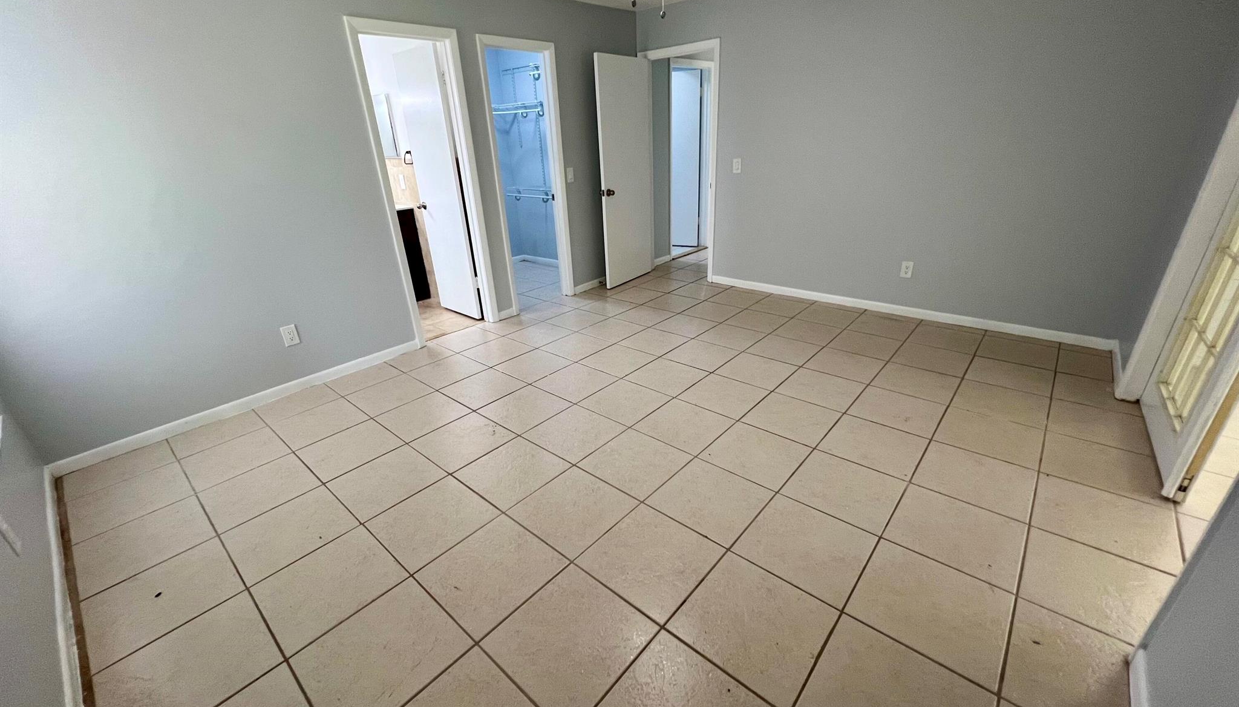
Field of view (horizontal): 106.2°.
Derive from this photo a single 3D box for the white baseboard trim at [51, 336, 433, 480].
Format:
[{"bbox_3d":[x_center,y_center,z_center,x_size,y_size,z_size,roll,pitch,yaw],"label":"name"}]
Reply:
[{"bbox_3d":[-2.161,0.246,2.942,0.015,0.075,1.928,15,30,36],"label":"white baseboard trim"}]

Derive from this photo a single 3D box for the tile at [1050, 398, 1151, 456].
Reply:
[{"bbox_3d":[2.479,0.383,2.390,0.410,0.012,0.415,18,32,39],"label":"tile"}]

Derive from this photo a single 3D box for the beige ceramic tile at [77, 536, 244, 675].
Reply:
[{"bbox_3d":[-1.611,0.859,1.650,0.400,0.010,0.390,17,31,38],"label":"beige ceramic tile"}]

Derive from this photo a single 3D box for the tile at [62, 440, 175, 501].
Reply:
[{"bbox_3d":[-2.516,0.585,2.356,0.291,0.010,0.394,18,31,38],"label":"tile"}]

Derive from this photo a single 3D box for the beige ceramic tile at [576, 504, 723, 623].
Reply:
[{"bbox_3d":[0.113,0.729,1.668,0.393,0.010,0.393,17,31,38],"label":"beige ceramic tile"}]

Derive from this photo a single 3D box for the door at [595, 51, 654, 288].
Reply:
[{"bbox_3d":[0.076,-1.767,4.701,0.040,2.091,0.807,13,28,33],"label":"door"}]

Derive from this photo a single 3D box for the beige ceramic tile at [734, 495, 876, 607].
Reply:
[{"bbox_3d":[0.704,0.725,1.765,0.395,0.012,0.395,19,33,37],"label":"beige ceramic tile"}]

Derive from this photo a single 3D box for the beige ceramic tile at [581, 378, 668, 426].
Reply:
[{"bbox_3d":[0.042,0.290,2.778,0.400,0.010,0.400,17,31,38],"label":"beige ceramic tile"}]

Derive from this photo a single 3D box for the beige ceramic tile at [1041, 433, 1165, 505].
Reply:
[{"bbox_3d":[2.190,0.521,2.111,0.408,0.012,0.415,18,32,38],"label":"beige ceramic tile"}]

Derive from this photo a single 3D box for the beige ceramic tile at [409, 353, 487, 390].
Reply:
[{"bbox_3d":[-1.176,0.125,3.208,0.395,0.012,0.395,19,33,37],"label":"beige ceramic tile"}]

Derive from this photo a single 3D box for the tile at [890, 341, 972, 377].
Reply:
[{"bbox_3d":[2.104,0.038,3.132,0.400,0.010,0.400,17,31,38],"label":"tile"}]

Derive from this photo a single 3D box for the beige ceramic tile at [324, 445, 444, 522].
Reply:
[{"bbox_3d":[-1.067,0.584,2.142,0.393,0.010,0.393,17,31,38],"label":"beige ceramic tile"}]

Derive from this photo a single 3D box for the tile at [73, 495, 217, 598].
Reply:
[{"bbox_3d":[-1.937,0.771,1.903,0.398,0.010,0.398,17,31,38],"label":"tile"}]

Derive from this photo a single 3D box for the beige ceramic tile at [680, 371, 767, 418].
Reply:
[{"bbox_3d":[0.625,0.251,2.782,0.406,0.010,0.406,18,31,38],"label":"beige ceramic tile"}]

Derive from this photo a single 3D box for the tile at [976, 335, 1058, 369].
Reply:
[{"bbox_3d":[2.651,-0.001,3.101,0.395,0.012,0.395,19,33,37],"label":"tile"}]

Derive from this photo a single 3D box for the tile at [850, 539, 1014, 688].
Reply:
[{"bbox_3d":[0.991,0.802,1.486,0.406,0.010,0.406,18,31,38],"label":"tile"}]

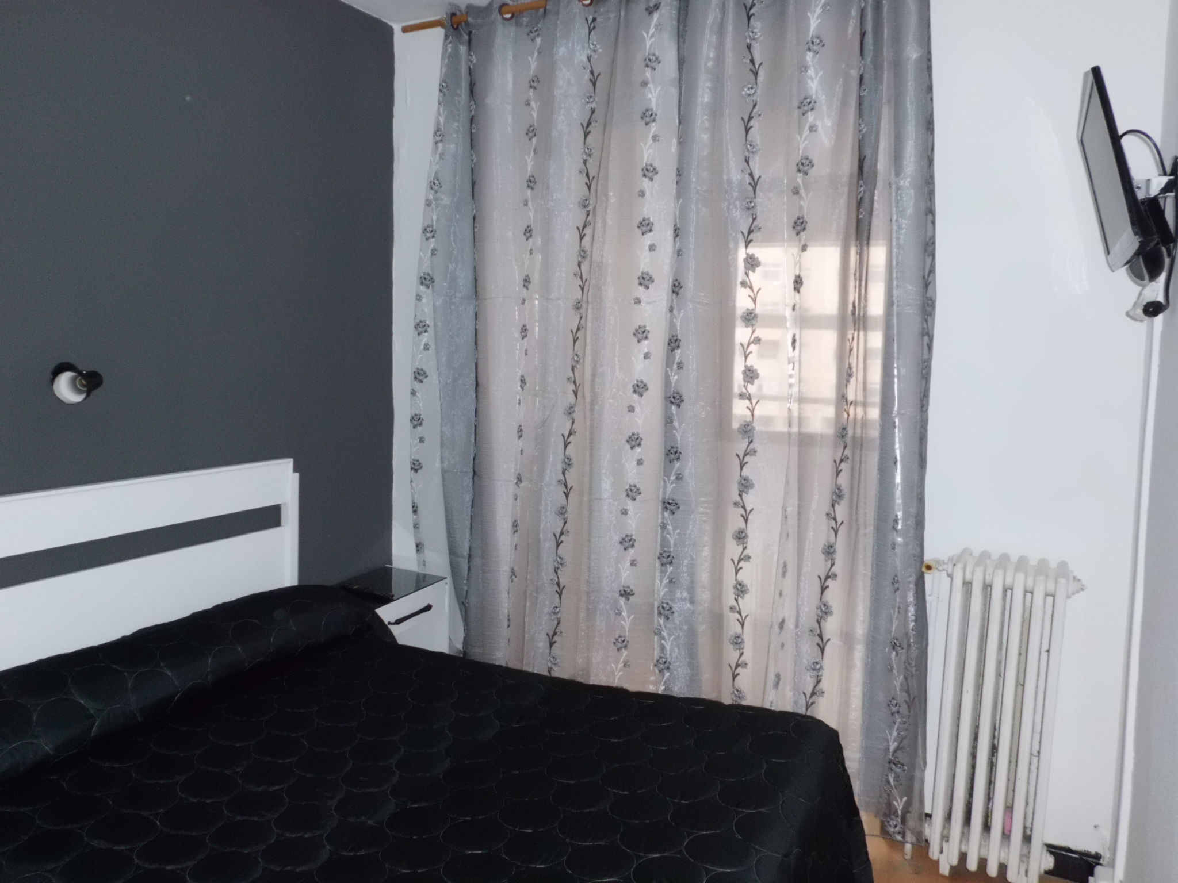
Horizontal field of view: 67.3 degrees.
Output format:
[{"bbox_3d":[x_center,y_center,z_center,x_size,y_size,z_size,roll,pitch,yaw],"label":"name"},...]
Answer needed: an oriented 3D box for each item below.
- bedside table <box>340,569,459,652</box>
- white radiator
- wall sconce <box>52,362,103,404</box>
[{"bbox_3d":[-0.796,0.822,3.292,0.335,0.595,0.445,5,7,28],"label":"bedside table"},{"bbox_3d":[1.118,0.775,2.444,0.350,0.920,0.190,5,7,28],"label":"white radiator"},{"bbox_3d":[-1.355,-0.155,2.344,0.100,0.112,0.095,5,7,28],"label":"wall sconce"}]

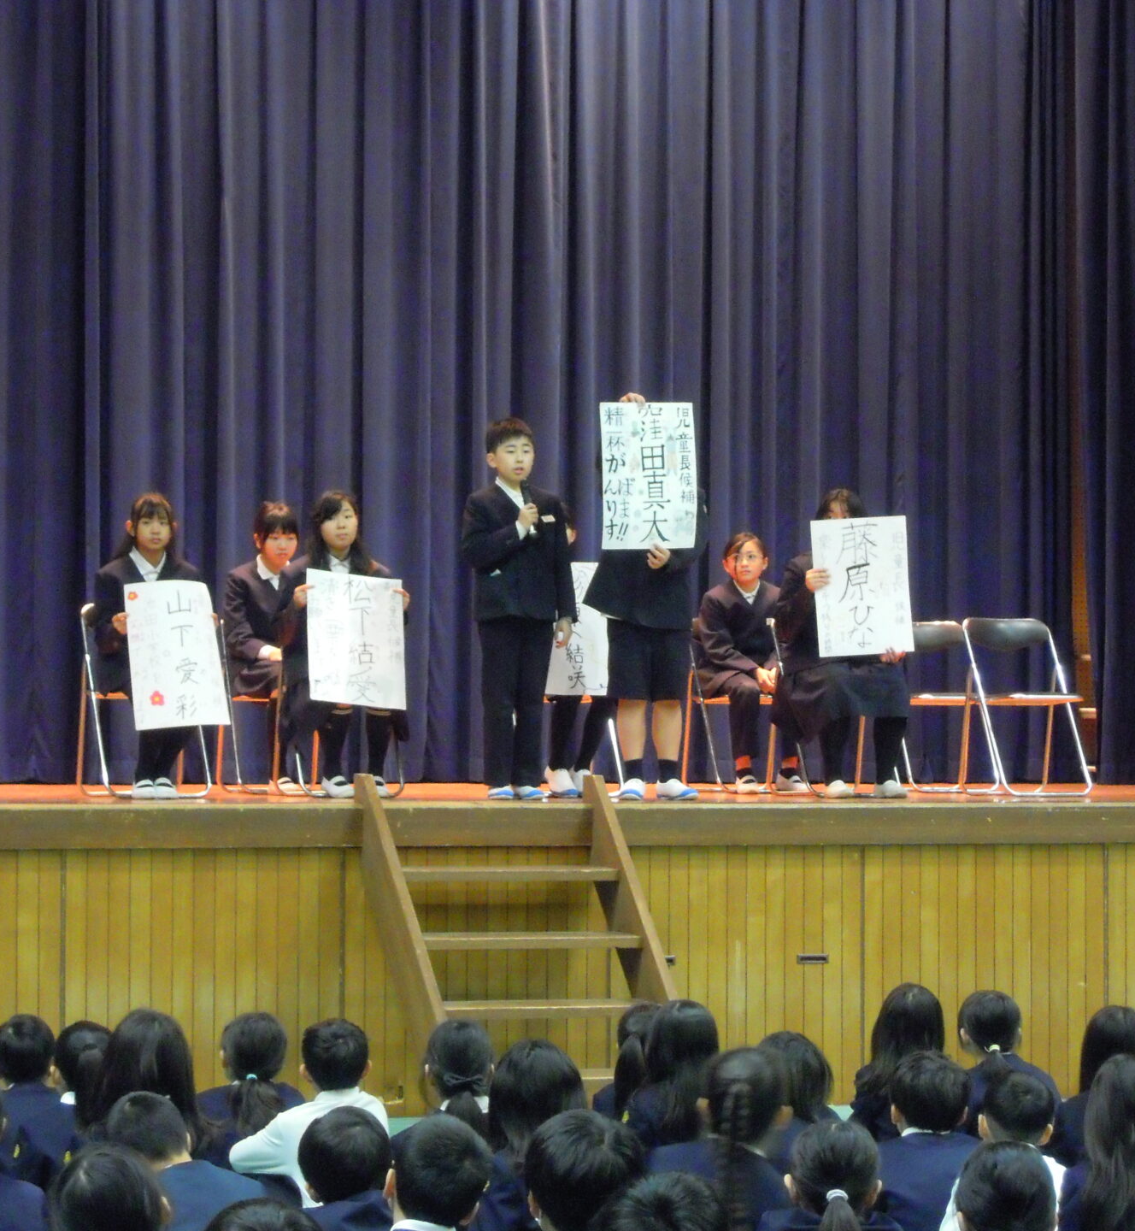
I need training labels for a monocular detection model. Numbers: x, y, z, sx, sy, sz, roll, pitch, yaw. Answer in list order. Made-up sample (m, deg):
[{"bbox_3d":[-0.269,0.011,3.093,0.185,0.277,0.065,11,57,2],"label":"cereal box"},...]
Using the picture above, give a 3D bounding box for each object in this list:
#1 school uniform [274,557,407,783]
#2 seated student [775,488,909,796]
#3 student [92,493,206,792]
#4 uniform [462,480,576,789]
[{"bbox_3d":[-0.866,0.205,18.250,0.440,0.869,0.580,1,-1,-18],"label":"school uniform"},{"bbox_3d":[1.110,0.110,19.050,0.450,1.234,0.740,1,-1,-22],"label":"seated student"},{"bbox_3d":[-1.620,0.119,18.380,0.430,1.200,0.620,1,-2,-18],"label":"student"},{"bbox_3d":[-0.188,0.074,18.250,0.430,1.190,0.280,1,-2,-20],"label":"uniform"}]

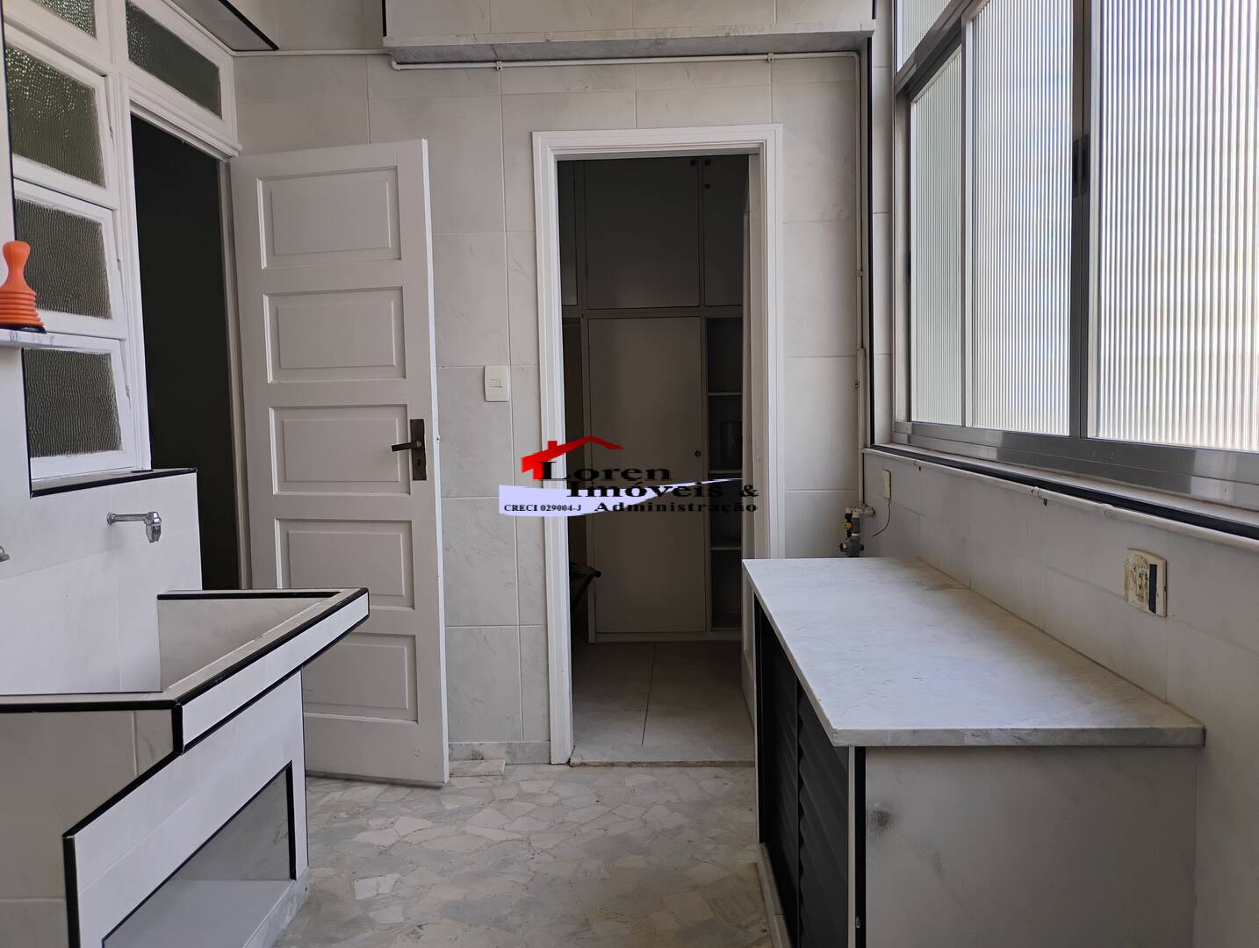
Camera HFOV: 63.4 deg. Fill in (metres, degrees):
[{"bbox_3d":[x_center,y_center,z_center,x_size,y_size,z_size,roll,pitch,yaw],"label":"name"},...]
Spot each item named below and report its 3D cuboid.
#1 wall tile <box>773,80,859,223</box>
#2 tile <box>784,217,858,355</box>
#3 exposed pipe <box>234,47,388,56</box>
[{"bbox_3d":[0.628,-1.069,3.406,0.297,0.450,0.012,-1,4,2],"label":"wall tile"},{"bbox_3d":[0.655,-0.620,3.438,0.261,0.450,0.012,-1,4,2],"label":"tile"},{"bbox_3d":[-1.058,-1.405,3.402,0.522,0.019,0.019,-1,4,2],"label":"exposed pipe"}]

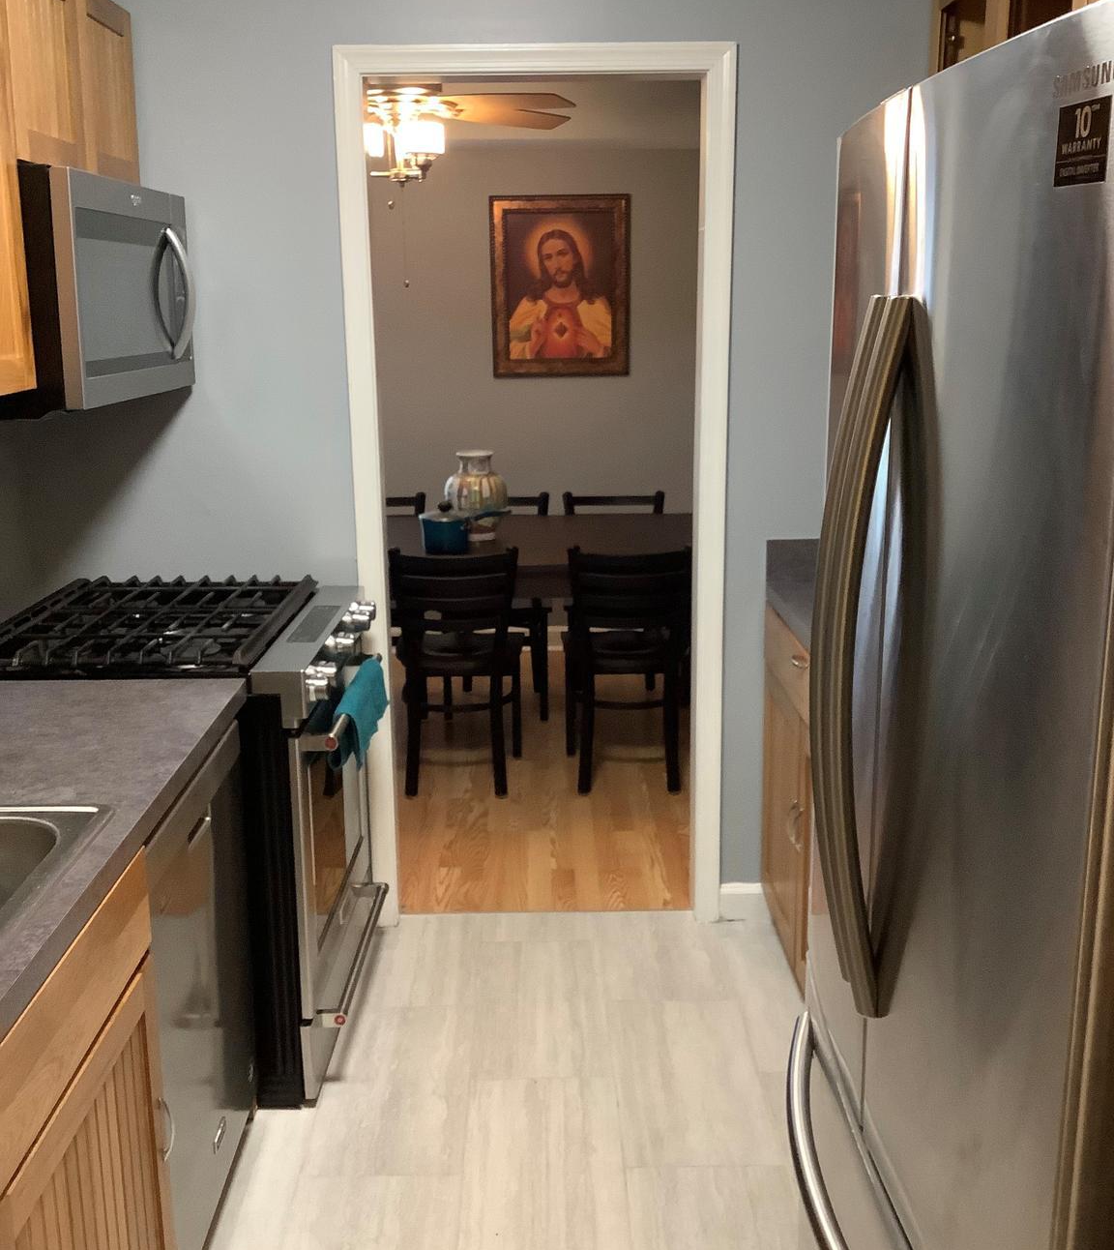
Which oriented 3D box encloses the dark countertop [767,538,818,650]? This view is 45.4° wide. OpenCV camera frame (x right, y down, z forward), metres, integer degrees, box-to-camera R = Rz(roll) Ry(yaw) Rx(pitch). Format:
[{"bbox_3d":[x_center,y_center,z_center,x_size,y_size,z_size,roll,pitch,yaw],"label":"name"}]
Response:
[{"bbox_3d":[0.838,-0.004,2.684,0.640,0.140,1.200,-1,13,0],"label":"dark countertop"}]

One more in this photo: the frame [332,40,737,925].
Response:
[{"bbox_3d":[-0.037,-0.275,3.287,0.900,2.135,0.140,-1,13,0],"label":"frame"}]

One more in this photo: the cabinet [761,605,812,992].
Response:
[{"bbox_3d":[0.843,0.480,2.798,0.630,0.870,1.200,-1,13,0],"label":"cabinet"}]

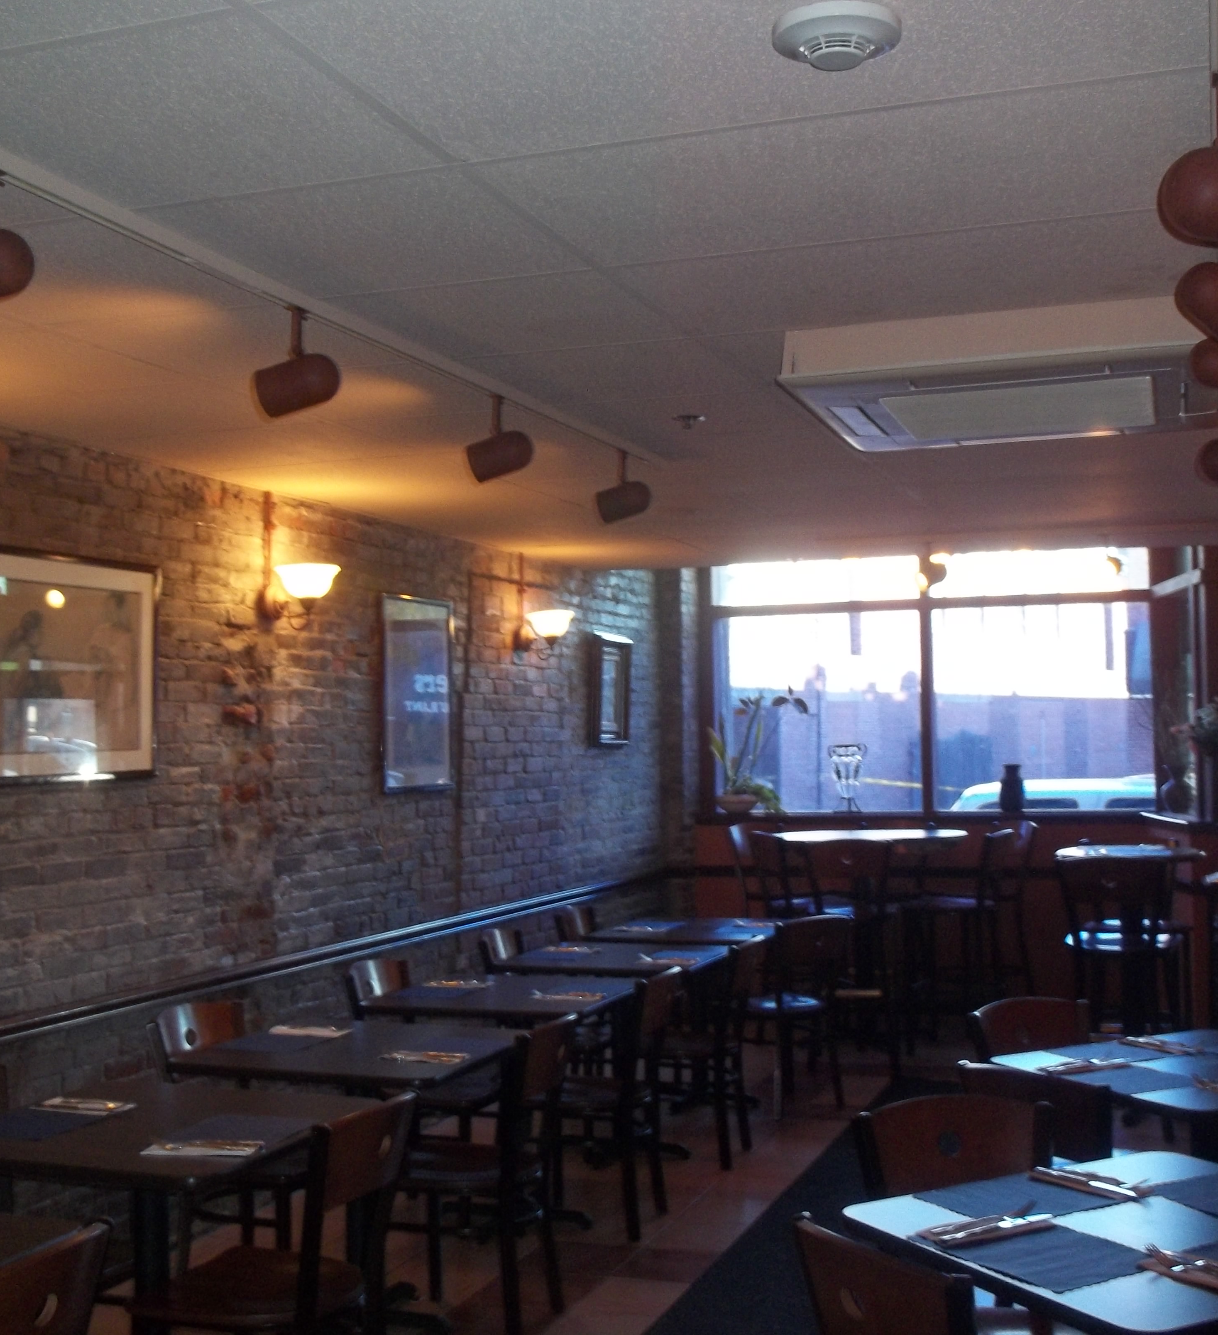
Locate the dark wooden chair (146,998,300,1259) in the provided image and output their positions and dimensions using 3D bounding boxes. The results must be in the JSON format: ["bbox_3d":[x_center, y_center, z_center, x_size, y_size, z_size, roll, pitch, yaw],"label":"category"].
[{"bbox_3d":[-0.957,1.389,4.763,0.500,0.830,0.430,-2,-3,20],"label":"dark wooden chair"}]

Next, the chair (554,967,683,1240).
[{"bbox_3d":[-0.046,1.421,5.673,0.500,0.830,0.420,-2,-3,22],"label":"chair"}]

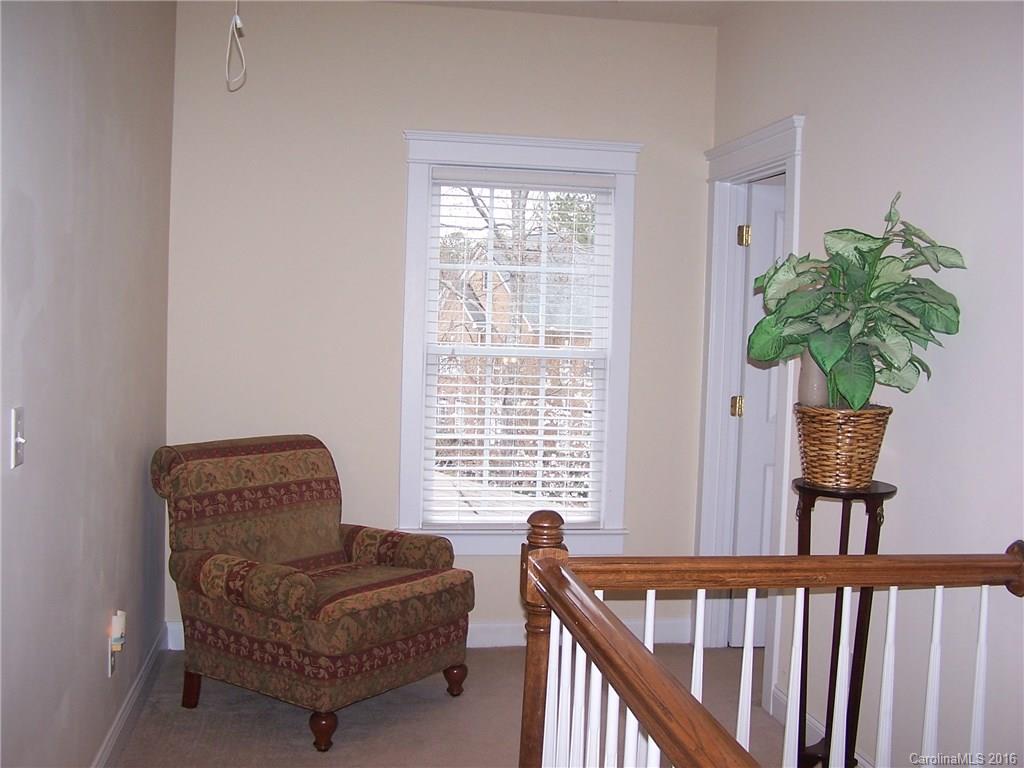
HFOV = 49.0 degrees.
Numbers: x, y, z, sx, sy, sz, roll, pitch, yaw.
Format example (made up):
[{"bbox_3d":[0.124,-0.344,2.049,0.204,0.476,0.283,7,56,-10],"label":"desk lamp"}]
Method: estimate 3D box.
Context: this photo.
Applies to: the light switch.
[{"bbox_3d":[-1.004,0.109,2.295,0.018,0.116,0.074,1,3,-10],"label":"light switch"}]

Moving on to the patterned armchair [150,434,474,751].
[{"bbox_3d":[-0.727,0.693,4.151,0.900,0.925,0.830,4,4,35],"label":"patterned armchair"}]

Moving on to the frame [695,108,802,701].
[{"bbox_3d":[0.952,0.111,4.466,0.165,2.161,0.924,1,3,-10],"label":"frame"}]

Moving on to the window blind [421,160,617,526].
[{"bbox_3d":[0.033,-0.139,4.842,0.795,1.542,0.055,1,3,-10],"label":"window blind"}]

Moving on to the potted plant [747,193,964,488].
[{"bbox_3d":[0.884,-0.100,2.986,0.560,0.780,0.480,1,3,-10],"label":"potted plant"}]

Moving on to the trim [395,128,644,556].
[{"bbox_3d":[0.030,-0.149,4.790,1.026,1.782,0.065,1,3,-10],"label":"trim"}]

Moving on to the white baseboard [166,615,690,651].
[{"bbox_3d":[-0.314,1.073,4.822,2.262,0.116,0.020,1,3,-10],"label":"white baseboard"}]

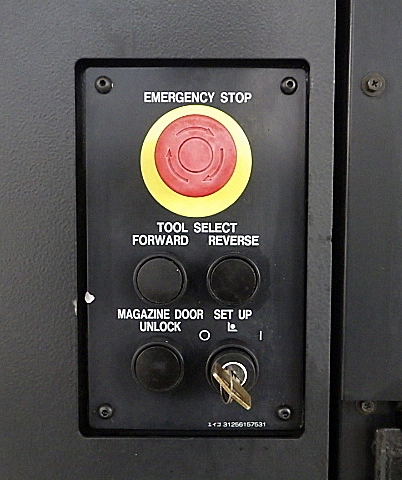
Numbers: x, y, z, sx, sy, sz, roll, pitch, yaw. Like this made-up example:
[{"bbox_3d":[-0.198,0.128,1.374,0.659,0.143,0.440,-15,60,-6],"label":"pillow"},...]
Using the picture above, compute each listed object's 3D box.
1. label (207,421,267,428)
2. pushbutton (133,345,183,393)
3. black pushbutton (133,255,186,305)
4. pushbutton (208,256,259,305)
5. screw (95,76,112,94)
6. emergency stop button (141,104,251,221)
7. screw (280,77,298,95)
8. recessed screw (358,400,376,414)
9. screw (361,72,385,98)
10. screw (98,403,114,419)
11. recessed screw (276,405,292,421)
[{"bbox_3d":[0.020,0.103,0.288,0.033,0.004,0.001,0,3,0],"label":"label"},{"bbox_3d":[-0.023,0.068,0.281,0.029,0.028,0.011,0,3,0],"label":"pushbutton"},{"bbox_3d":[-0.021,0.021,0.278,0.029,0.028,0.011,0,3,0],"label":"black pushbutton"},{"bbox_3d":[0.017,0.021,0.278,0.029,0.028,0.011,0,3,0],"label":"pushbutton"},{"bbox_3d":[-0.052,-0.083,0.276,0.009,0.009,0.003,0,3,0],"label":"screw"},{"bbox_3d":[-0.003,-0.042,0.278,0.060,0.060,0.003,0,3,0],"label":"emergency stop button"},{"bbox_3d":[0.047,-0.082,0.275,0.009,0.009,0.003,0,3,0],"label":"screw"},{"bbox_3d":[0.096,0.096,0.298,0.011,0.011,0.004,0,3,0],"label":"recessed screw"},{"bbox_3d":[0.095,-0.085,0.283,0.013,0.013,0.004,0,3,0],"label":"screw"},{"bbox_3d":[-0.053,0.095,0.286,0.009,0.009,0.003,0,3,0],"label":"screw"},{"bbox_3d":[0.046,0.096,0.286,0.009,0.009,0.003,0,3,0],"label":"recessed screw"}]

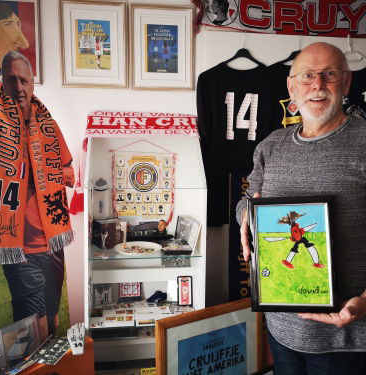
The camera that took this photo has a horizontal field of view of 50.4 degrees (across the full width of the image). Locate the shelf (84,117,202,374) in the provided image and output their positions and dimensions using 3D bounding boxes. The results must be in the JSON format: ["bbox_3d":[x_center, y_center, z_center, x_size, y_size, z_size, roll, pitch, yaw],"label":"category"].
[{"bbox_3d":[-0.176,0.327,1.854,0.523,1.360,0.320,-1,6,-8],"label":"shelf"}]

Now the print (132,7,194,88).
[{"bbox_3d":[-0.097,-0.683,1.916,0.310,0.401,0.022,-1,6,-7],"label":"print"}]

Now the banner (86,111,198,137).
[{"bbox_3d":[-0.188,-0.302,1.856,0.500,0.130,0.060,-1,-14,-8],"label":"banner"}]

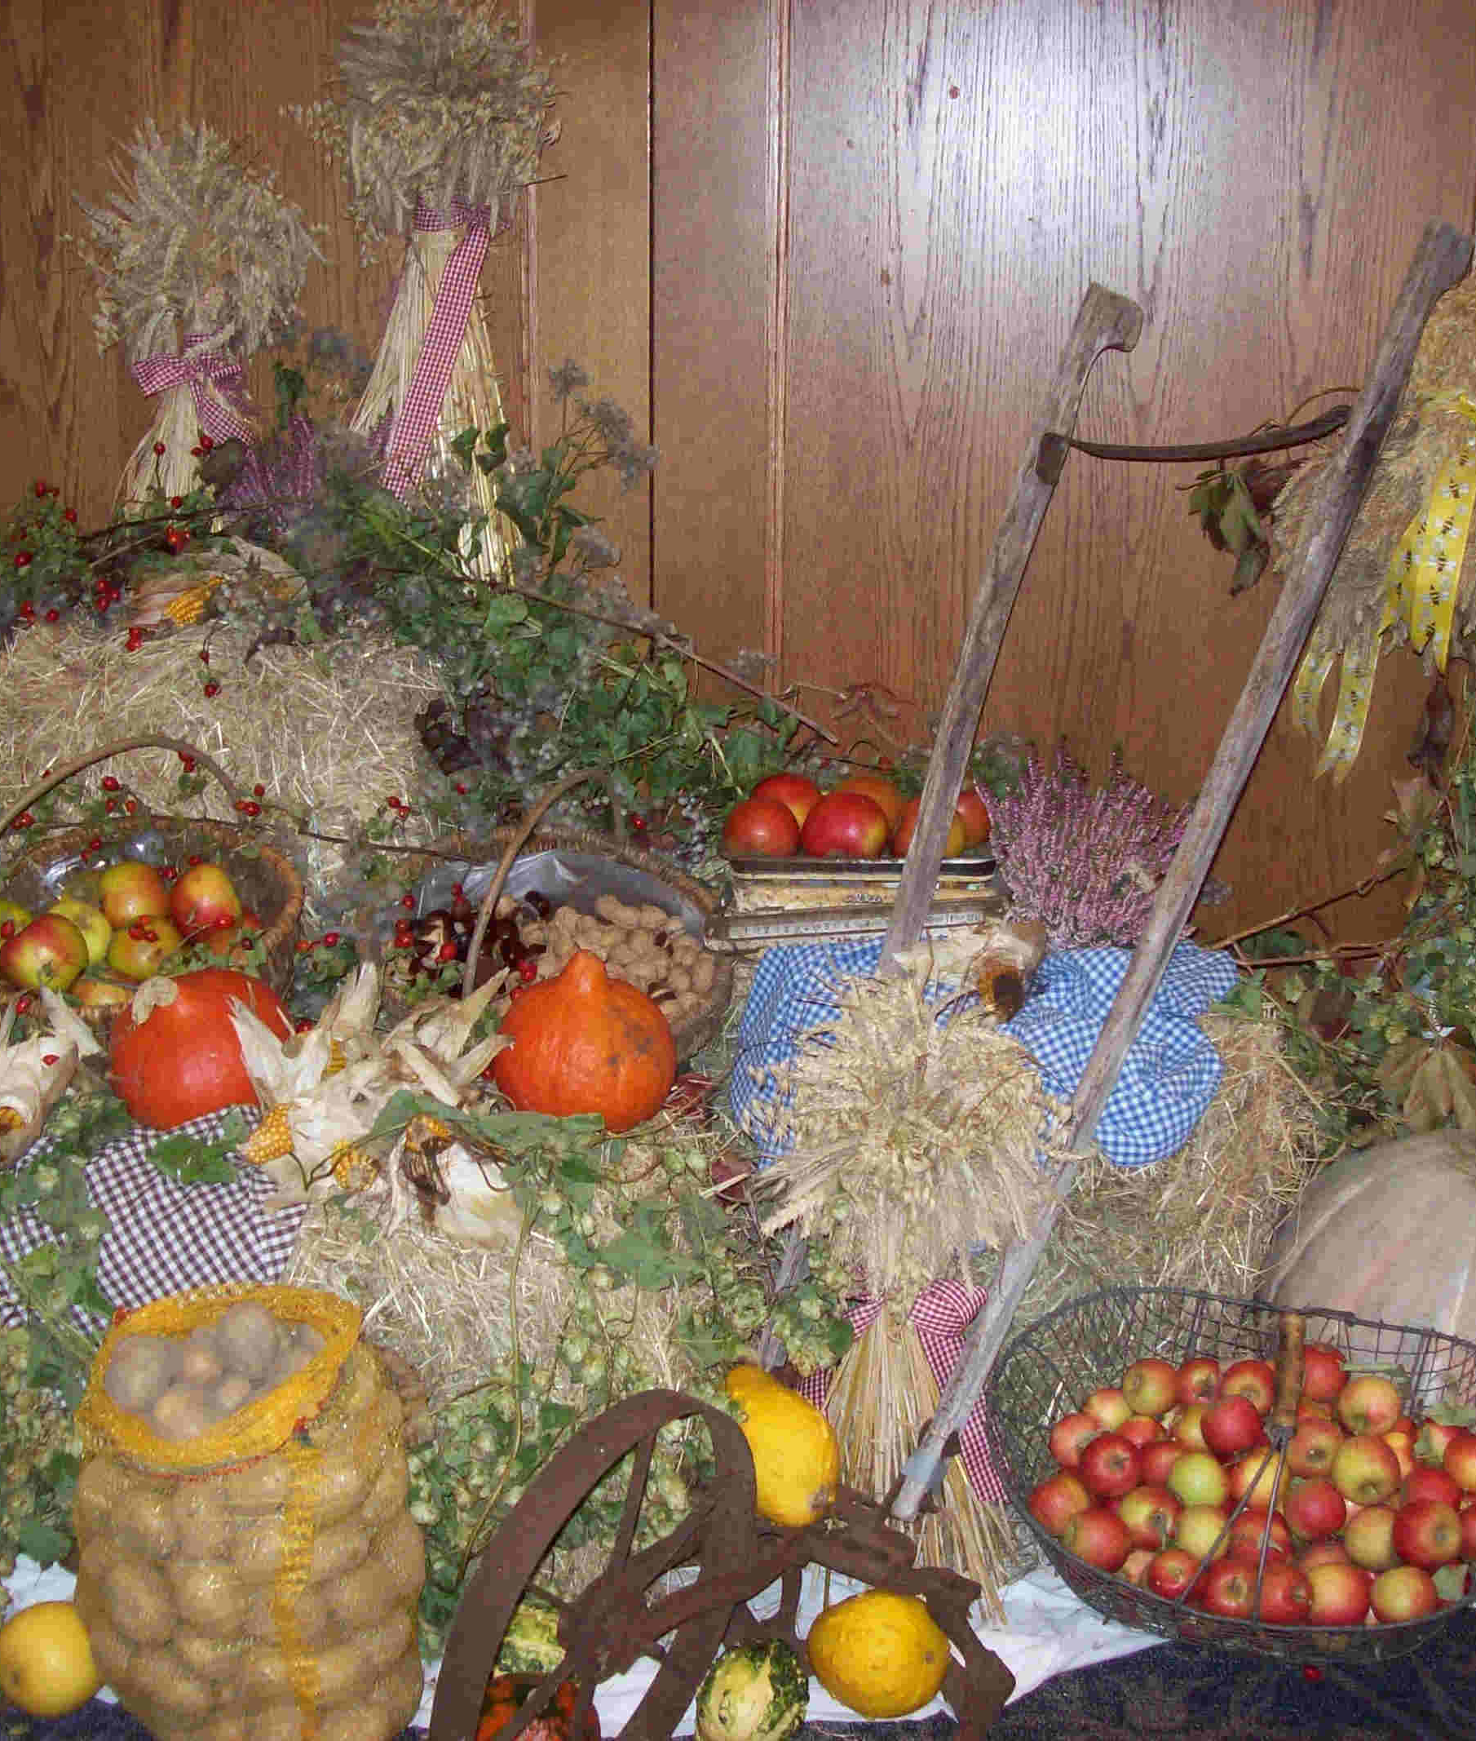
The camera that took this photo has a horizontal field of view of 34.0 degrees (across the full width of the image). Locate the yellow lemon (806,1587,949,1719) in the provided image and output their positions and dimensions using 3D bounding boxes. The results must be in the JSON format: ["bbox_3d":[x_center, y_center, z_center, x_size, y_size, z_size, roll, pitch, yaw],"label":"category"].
[{"bbox_3d":[0.134,0.752,2.323,0.139,0.124,0.130,1,15,0],"label":"yellow lemon"}]

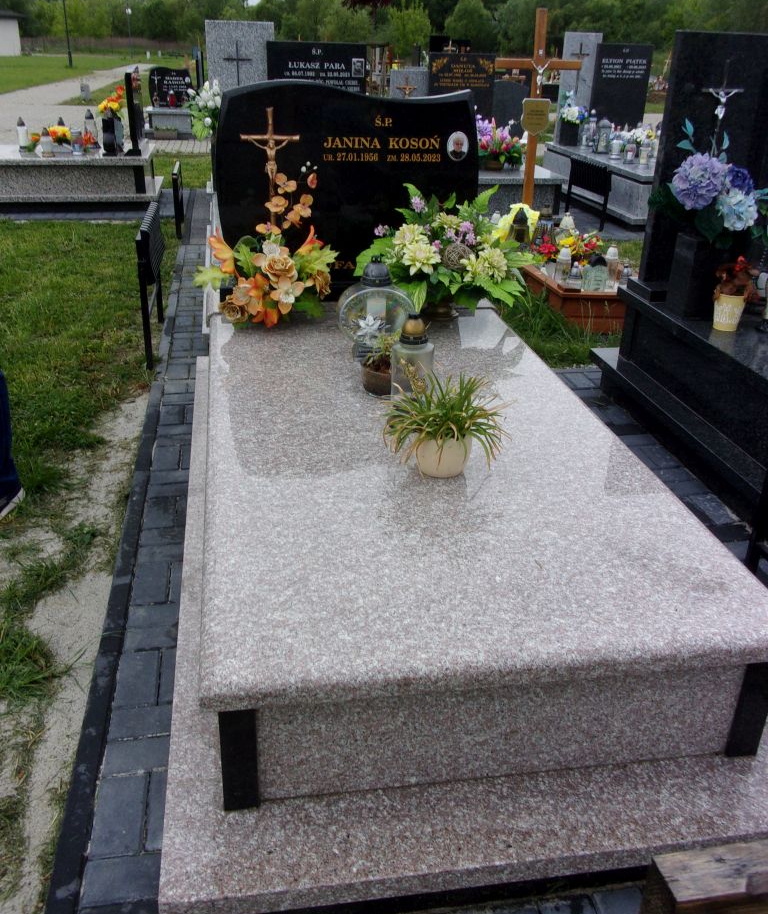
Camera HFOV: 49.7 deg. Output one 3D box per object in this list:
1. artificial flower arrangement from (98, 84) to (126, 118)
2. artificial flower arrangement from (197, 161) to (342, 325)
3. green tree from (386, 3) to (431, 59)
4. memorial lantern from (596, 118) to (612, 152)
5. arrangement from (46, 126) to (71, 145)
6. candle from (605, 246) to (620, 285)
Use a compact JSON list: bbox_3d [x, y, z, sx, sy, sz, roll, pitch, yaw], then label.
[{"bbox_3d":[-2.410,-3.160,7.353,0.240,0.280,0.240,-2,27,-10],"label":"artificial flower arrangement"},{"bbox_3d":[-0.429,-0.783,3.036,0.500,0.560,0.330,-2,27,-10],"label":"artificial flower arrangement"},{"bbox_3d":[0.776,-13.579,27.427,1.400,2.580,1.400,-3,27,-10],"label":"green tree"},{"bbox_3d":[2.287,-3.333,8.591,0.140,0.335,0.140,-3,27,-10],"label":"memorial lantern"},{"bbox_3d":[-2.980,-2.928,7.581,0.185,0.190,0.170,-3,27,-10],"label":"arrangement"},{"bbox_3d":[1.312,-1.105,4.756,0.072,0.212,0.072,-3,27,-10],"label":"candle"}]

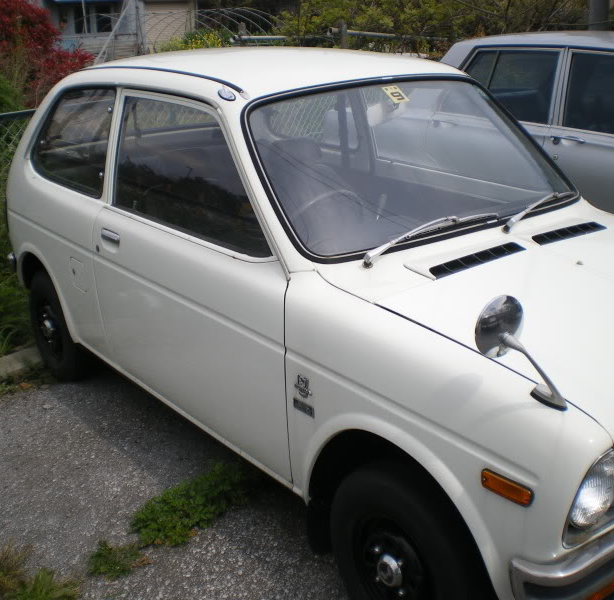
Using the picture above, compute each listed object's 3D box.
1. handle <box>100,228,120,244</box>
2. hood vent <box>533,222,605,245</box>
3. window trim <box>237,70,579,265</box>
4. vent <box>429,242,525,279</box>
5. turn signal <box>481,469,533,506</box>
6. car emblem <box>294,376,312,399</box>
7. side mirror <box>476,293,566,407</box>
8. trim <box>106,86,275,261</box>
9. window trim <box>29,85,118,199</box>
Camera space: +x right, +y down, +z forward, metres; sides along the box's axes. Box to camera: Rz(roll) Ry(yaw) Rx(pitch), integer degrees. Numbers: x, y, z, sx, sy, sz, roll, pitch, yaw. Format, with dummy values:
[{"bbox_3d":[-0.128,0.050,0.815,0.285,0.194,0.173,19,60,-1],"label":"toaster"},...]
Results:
[{"bbox_3d":[-0.656,-0.208,2.777,0.030,0.040,0.128,-13,23,-37],"label":"handle"},{"bbox_3d":[0.746,-0.187,2.349,0.330,0.025,0.055,-16,32,-36],"label":"hood vent"},{"bbox_3d":[0.340,-0.428,2.458,1.150,0.100,0.600,-16,67,-36],"label":"window trim"},{"bbox_3d":[0.434,-0.099,2.115,0.330,0.025,0.055,-16,32,-36],"label":"vent"},{"bbox_3d":[0.386,0.364,1.612,0.022,0.042,0.118,-18,26,-40],"label":"turn signal"},{"bbox_3d":[-0.013,0.218,2.075,0.010,0.062,0.068,-16,25,-36],"label":"car emblem"},{"bbox_3d":[0.416,0.099,1.605,0.150,0.210,0.180,-16,25,-36],"label":"side mirror"},{"bbox_3d":[-0.371,-0.396,2.474,0.060,0.410,1.040,4,13,-41],"label":"trim"},{"bbox_3d":[-0.884,-0.622,3.092,0.070,0.390,0.690,5,12,-38],"label":"window trim"}]

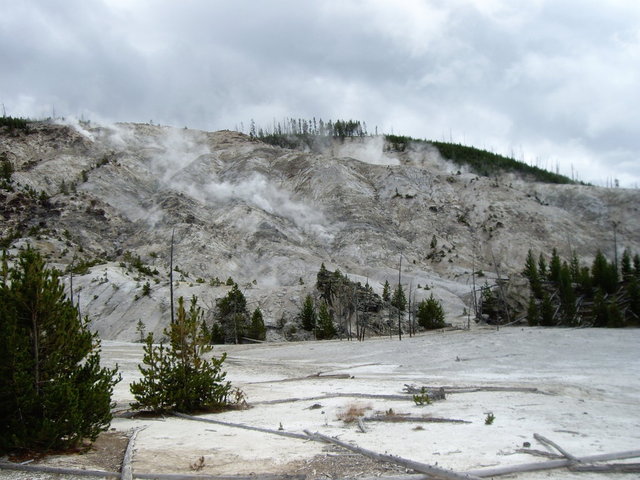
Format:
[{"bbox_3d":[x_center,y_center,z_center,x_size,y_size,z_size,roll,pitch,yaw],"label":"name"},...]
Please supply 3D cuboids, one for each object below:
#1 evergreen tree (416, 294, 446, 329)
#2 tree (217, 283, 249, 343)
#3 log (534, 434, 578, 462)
[{"bbox_3d":[11.902,7.632,75.000,3.200,3.630,3.200,0,-5,0],"label":"evergreen tree"},{"bbox_3d":[-7.846,6.501,63.000,2.783,5.380,2.783,0,-5,0],"label":"tree"},{"bbox_3d":[5.365,4.739,16.050,0.120,0.120,2.118,1,-2,-7],"label":"log"}]

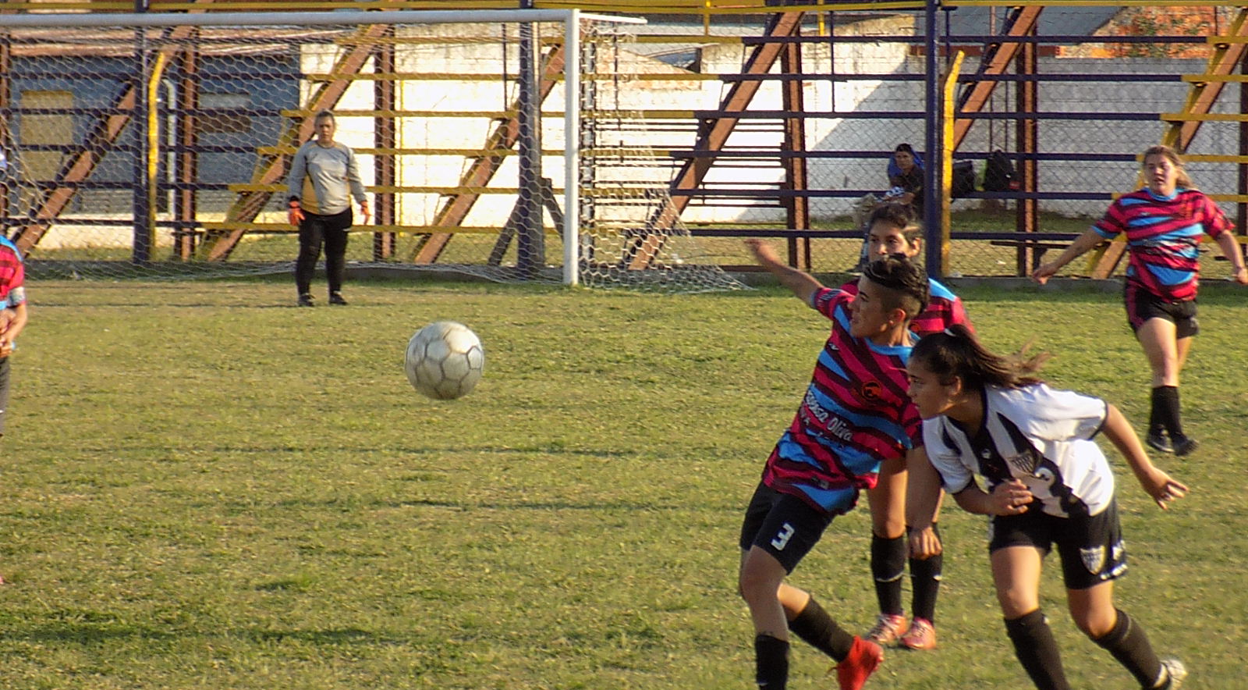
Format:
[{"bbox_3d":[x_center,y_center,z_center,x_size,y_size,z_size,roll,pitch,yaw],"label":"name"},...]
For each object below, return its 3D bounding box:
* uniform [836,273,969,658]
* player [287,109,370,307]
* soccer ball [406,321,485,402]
[{"bbox_3d":[1.037,0.432,25.300,0.480,1.379,0.340,1,3,15],"label":"uniform"},{"bbox_3d":[-2.484,-1.154,57.700,0.680,1.659,0.400,0,3,-5],"label":"player"},{"bbox_3d":[-0.506,0.044,19.300,0.220,0.220,0.220,0,3,0],"label":"soccer ball"}]

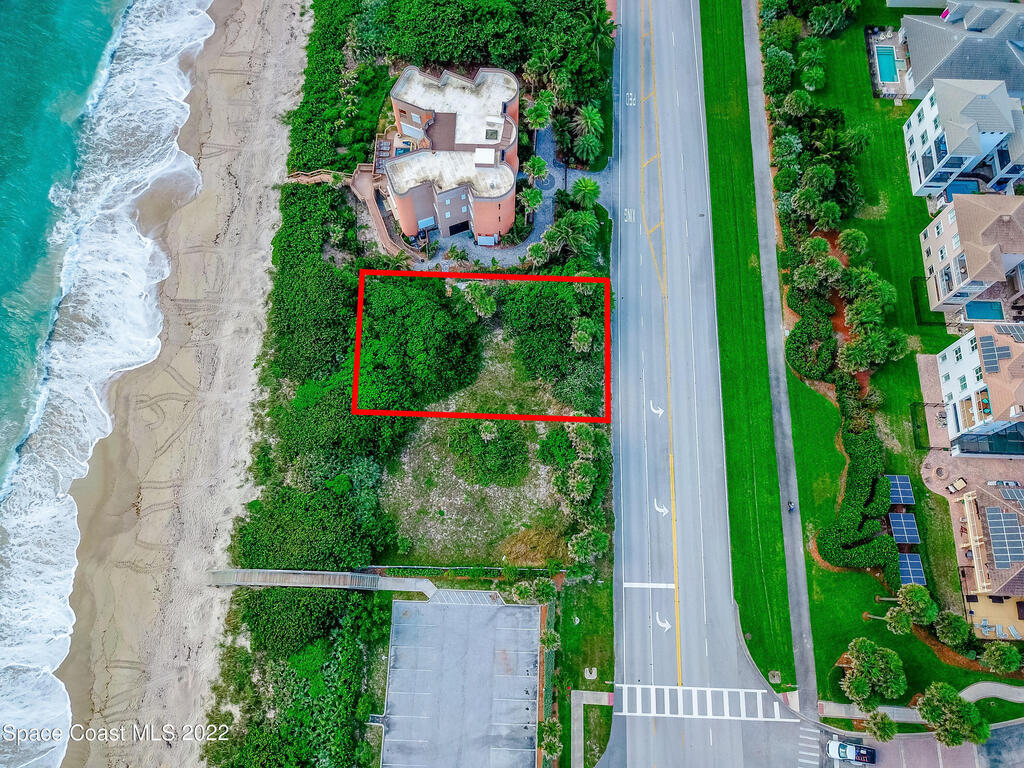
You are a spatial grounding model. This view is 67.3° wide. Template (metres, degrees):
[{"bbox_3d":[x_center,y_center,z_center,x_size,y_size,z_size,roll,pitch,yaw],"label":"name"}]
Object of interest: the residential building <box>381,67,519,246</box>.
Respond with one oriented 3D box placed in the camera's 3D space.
[{"bbox_3d":[-8.739,-35.160,117.902,19.600,12.600,22.700,1,72,1],"label":"residential building"}]

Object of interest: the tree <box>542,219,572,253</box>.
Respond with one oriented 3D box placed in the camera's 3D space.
[{"bbox_3d":[6.059,-20.263,115.128,3.800,8.400,3.800,1,72,1],"label":"tree"}]

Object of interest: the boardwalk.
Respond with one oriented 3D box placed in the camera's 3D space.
[{"bbox_3d":[-26.500,27.571,106.597,32.000,2.600,2.600,2,73,1],"label":"boardwalk"}]

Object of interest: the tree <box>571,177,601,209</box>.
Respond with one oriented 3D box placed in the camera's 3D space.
[{"bbox_3d":[11.348,-29.174,119.585,4.300,5.400,4.300,1,72,1],"label":"tree"}]

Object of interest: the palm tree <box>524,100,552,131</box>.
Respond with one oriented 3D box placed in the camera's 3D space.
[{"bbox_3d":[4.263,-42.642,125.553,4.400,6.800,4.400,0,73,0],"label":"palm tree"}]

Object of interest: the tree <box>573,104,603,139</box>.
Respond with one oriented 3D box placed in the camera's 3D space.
[{"bbox_3d":[12.426,-42.272,126.120,5.000,5.500,5.000,0,73,0],"label":"tree"}]

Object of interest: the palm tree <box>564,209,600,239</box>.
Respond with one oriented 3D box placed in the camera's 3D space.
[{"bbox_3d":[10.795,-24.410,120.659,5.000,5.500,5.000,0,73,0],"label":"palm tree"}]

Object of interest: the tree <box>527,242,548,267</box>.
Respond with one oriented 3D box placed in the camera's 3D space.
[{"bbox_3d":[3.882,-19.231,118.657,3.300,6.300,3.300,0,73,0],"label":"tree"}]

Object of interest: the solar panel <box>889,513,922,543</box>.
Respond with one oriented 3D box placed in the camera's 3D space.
[{"bbox_3d":[53.000,19.490,103.670,3.310,0.300,4.030,-1,65,0],"label":"solar panel"}]

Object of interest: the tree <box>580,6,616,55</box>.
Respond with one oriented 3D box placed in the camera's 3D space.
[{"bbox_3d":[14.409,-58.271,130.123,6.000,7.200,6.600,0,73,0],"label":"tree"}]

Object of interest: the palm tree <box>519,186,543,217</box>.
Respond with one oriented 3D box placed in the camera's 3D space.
[{"bbox_3d":[2.721,-25.952,116.699,3.700,9.000,3.700,1,72,1],"label":"palm tree"}]

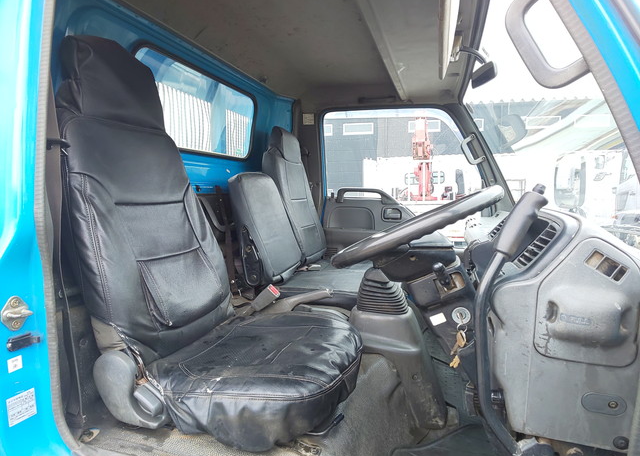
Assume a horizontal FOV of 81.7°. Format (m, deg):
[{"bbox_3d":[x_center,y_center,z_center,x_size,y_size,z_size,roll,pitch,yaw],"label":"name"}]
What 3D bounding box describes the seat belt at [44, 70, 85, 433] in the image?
[{"bbox_3d":[-0.529,0.053,0.780,0.080,0.710,0.070,2,6,20],"label":"seat belt"}]

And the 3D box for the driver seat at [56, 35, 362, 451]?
[{"bbox_3d":[-0.304,-0.038,1.026,0.790,1.010,0.520,2,6,20],"label":"driver seat"}]

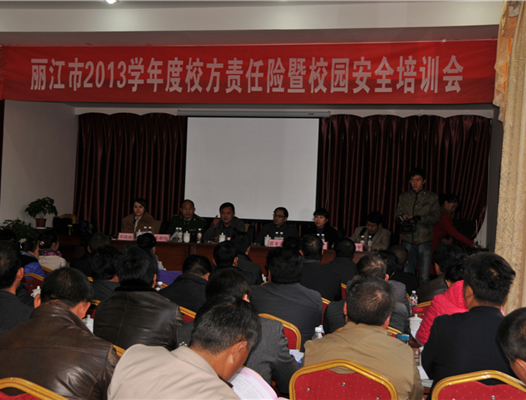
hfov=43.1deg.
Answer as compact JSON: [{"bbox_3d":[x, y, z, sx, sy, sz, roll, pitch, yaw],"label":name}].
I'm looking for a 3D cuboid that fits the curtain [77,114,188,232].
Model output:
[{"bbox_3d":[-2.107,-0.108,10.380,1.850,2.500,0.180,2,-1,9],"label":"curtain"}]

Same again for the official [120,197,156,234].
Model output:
[{"bbox_3d":[-1.714,0.617,8.741,0.470,1.280,0.700,2,-1,12],"label":"official"}]

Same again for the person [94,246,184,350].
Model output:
[{"bbox_3d":[-0.585,0.860,3.460,0.520,1.260,0.720,2,-2,10],"label":"person"}]

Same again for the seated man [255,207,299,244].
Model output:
[{"bbox_3d":[0.209,0.722,8.164,0.540,1.270,0.720,2,-2,10],"label":"seated man"}]

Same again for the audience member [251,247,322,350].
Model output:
[{"bbox_3d":[0.144,0.894,3.830,0.500,1.270,0.720,2,-2,10],"label":"audience member"}]

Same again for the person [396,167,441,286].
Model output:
[{"bbox_3d":[1.688,0.515,7.280,0.520,1.740,0.420,2,-2,24],"label":"person"}]

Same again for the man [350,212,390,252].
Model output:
[{"bbox_3d":[1.311,0.763,7.904,0.540,1.250,0.720,2,-2,10],"label":"man"}]

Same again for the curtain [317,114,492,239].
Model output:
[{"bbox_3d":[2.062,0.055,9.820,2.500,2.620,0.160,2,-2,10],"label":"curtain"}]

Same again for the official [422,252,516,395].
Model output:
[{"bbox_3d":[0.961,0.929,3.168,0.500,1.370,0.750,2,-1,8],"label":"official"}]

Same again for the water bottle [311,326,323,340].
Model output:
[{"bbox_3d":[0.285,0.762,3.468,0.063,0.200,0.063,2,-1,9],"label":"water bottle"}]

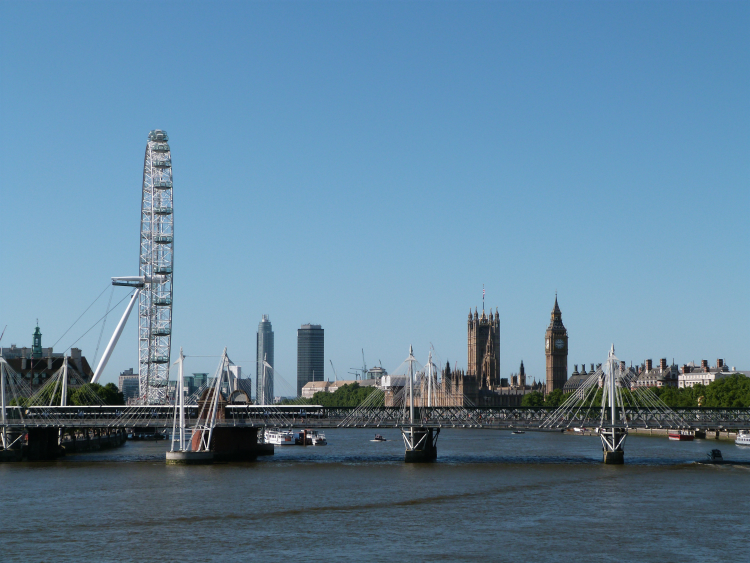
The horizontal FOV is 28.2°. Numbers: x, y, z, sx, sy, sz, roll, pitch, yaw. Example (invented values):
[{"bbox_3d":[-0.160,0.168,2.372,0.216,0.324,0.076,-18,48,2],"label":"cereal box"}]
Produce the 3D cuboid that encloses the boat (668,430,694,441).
[{"bbox_3d":[124.550,62.500,608.210,5.600,4.100,17.000,0,-5,-5],"label":"boat"}]

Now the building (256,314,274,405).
[{"bbox_3d":[-208.100,152.090,2847.010,32.000,181.000,32.000,0,-5,-4],"label":"building"}]

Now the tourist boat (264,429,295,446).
[{"bbox_3d":[-34.950,57.020,550.980,5.200,5.800,26.000,1,-5,-17],"label":"tourist boat"}]

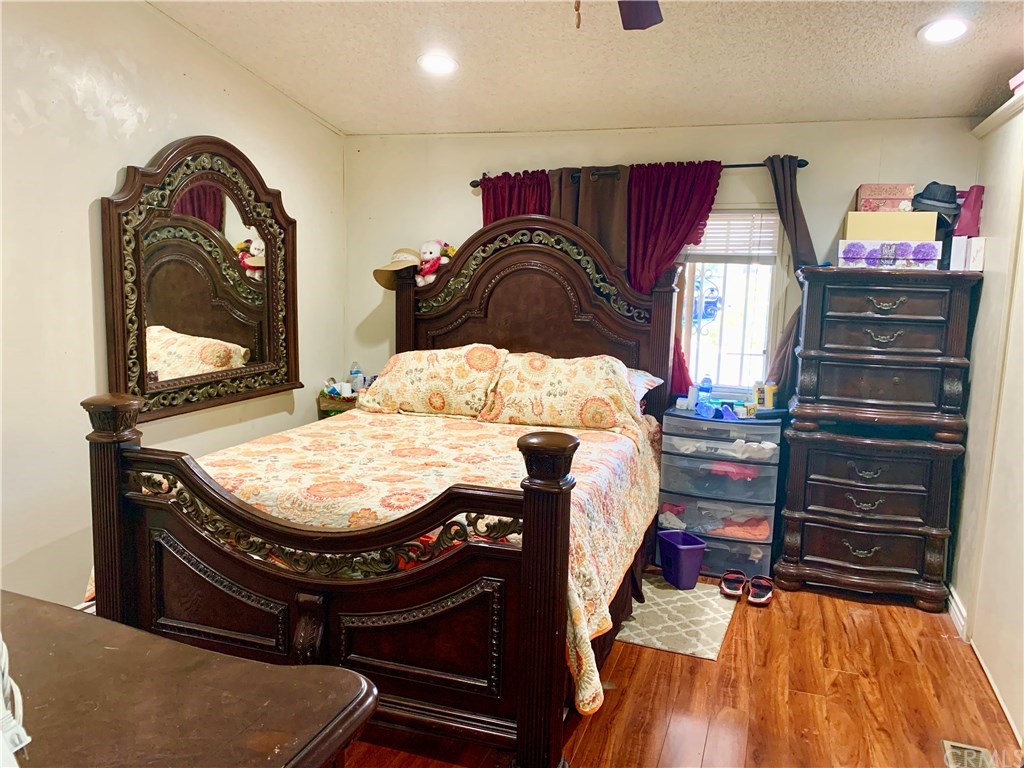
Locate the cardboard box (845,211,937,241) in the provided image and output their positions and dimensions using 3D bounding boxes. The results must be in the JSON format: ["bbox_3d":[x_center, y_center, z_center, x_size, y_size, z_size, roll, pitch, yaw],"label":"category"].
[{"bbox_3d":[1.762,-0.727,3.610,0.365,0.130,0.290,4,9,20],"label":"cardboard box"}]

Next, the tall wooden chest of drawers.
[{"bbox_3d":[1.687,0.235,3.656,0.740,1.520,0.460,4,9,19],"label":"tall wooden chest of drawers"}]

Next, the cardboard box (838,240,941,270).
[{"bbox_3d":[1.717,-0.586,3.549,0.410,0.128,0.300,4,9,19],"label":"cardboard box"}]

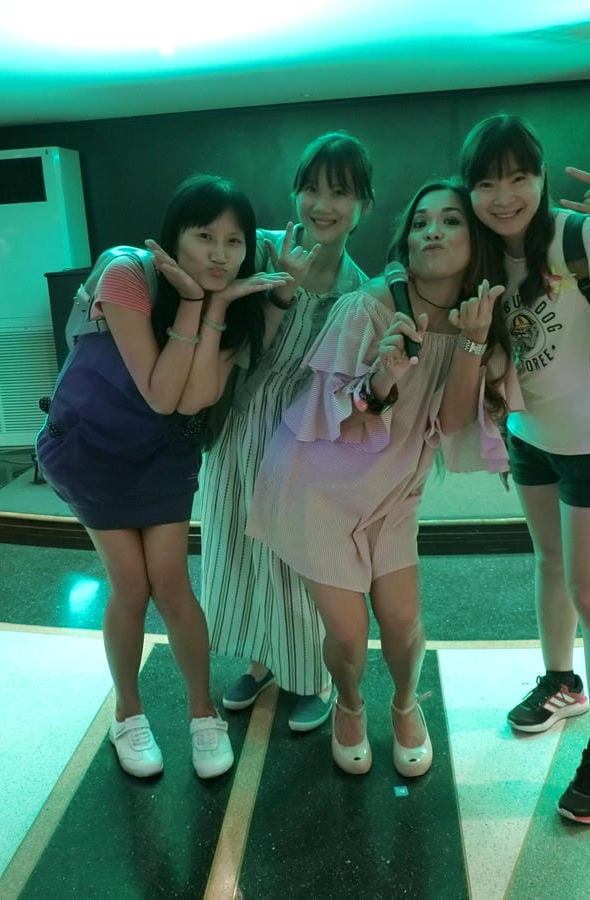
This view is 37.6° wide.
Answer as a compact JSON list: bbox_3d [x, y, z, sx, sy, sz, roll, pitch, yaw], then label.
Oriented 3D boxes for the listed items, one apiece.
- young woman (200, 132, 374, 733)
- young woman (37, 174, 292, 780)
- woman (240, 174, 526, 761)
[{"bbox_3d":[0.003,-0.021,2.104,0.480,1.420,0.420,0,13,18],"label":"young woman"},{"bbox_3d":[-0.298,0.093,1.909,0.470,1.320,0.680,-10,14,-25],"label":"young woman"},{"bbox_3d":[0.172,0.081,1.891,0.580,1.290,0.500,-5,12,-4],"label":"woman"}]

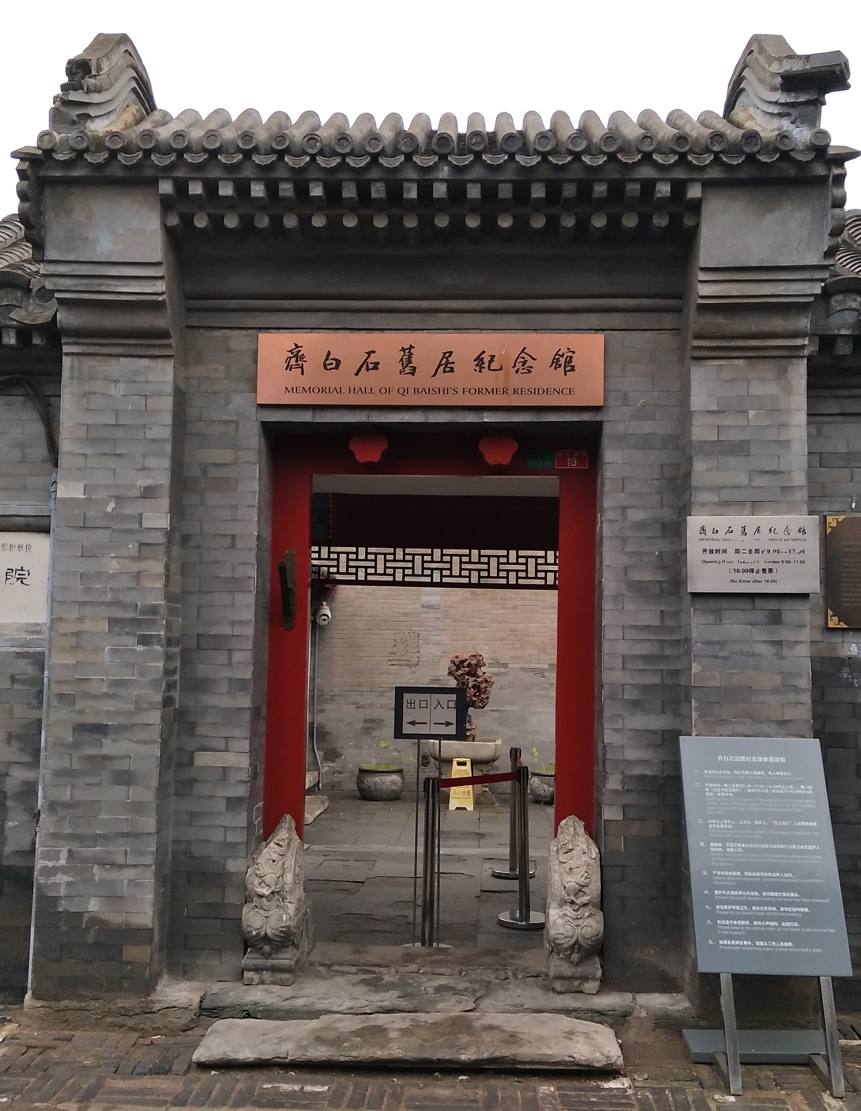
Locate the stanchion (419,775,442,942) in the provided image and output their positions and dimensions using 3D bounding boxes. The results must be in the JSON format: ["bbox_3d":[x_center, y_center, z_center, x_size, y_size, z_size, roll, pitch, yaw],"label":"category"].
[{"bbox_3d":[-0.011,1.699,6.134,0.320,0.930,0.320,1,-5,3],"label":"stanchion"}]

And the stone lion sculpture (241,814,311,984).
[{"bbox_3d":[-0.667,1.485,4.877,0.228,0.655,0.416,1,-5,3],"label":"stone lion sculpture"}]

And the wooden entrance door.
[{"bbox_3d":[0.002,0.589,5.190,1.527,2.349,0.152,1,-5,3],"label":"wooden entrance door"}]

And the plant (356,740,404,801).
[{"bbox_3d":[-0.610,2.647,13.794,0.594,0.694,0.594,1,-5,3],"label":"plant"}]

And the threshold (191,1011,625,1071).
[{"bbox_3d":[-0.081,1.895,4.369,1.630,0.100,0.380,1,-5,3],"label":"threshold"}]

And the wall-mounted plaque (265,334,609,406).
[{"bbox_3d":[-0.002,-0.828,5.012,1.560,0.326,0.050,1,-5,3],"label":"wall-mounted plaque"}]

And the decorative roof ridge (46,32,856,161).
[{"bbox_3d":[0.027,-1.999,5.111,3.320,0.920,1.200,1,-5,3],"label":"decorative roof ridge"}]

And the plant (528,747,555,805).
[{"bbox_3d":[1.547,2.710,13.813,0.595,0.642,0.595,1,-5,3],"label":"plant"}]

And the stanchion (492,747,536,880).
[{"bbox_3d":[0.616,1.855,8.118,0.325,0.910,0.325,1,-5,3],"label":"stanchion"}]

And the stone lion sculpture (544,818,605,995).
[{"bbox_3d":[0.628,1.522,4.962,0.245,0.725,0.400,1,-5,3],"label":"stone lion sculpture"}]

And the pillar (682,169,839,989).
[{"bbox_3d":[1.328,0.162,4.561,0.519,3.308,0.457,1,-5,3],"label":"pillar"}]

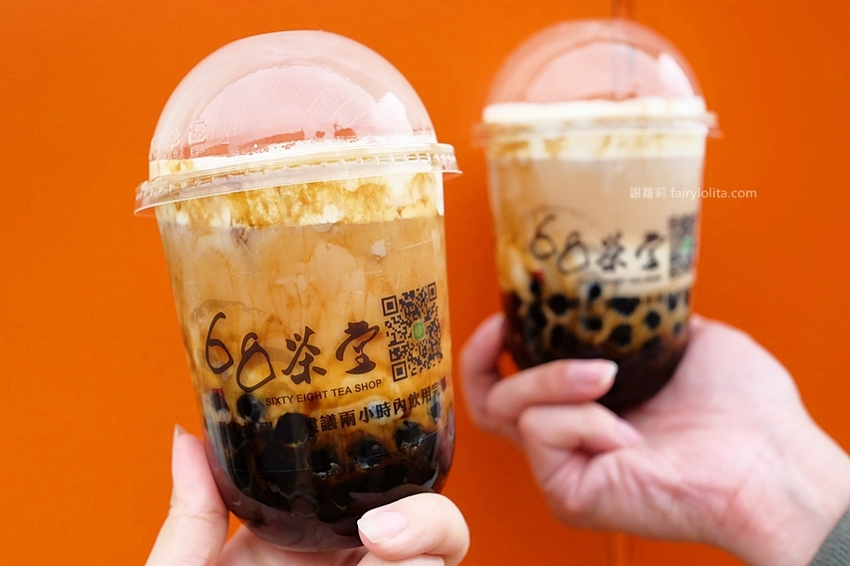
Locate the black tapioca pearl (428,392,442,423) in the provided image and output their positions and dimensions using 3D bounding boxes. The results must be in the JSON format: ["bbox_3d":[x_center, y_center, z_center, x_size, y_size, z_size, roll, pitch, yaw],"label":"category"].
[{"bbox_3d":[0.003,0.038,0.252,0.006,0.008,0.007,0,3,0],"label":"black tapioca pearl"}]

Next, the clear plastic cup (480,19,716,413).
[{"bbox_3d":[0.071,-0.027,0.344,0.100,0.158,0.100,-1,4,12],"label":"clear plastic cup"}]

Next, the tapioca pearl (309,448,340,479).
[{"bbox_3d":[-0.028,0.050,0.230,0.009,0.009,0.009,0,3,0],"label":"tapioca pearl"}]

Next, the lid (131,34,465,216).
[{"bbox_3d":[-0.041,-0.051,0.256,0.100,0.049,0.100,-7,3,0],"label":"lid"}]

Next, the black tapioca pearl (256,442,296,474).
[{"bbox_3d":[-0.042,0.049,0.233,0.010,0.009,0.010,0,3,0],"label":"black tapioca pearl"}]

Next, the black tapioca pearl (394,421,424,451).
[{"bbox_3d":[-0.005,0.044,0.240,0.009,0.009,0.009,0,3,0],"label":"black tapioca pearl"}]

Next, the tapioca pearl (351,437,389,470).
[{"bbox_3d":[-0.016,0.048,0.233,0.010,0.009,0.010,0,3,0],"label":"tapioca pearl"}]

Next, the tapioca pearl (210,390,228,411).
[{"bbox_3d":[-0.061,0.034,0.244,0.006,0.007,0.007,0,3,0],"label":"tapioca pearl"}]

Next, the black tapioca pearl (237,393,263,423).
[{"bbox_3d":[-0.049,0.035,0.233,0.008,0.008,0.008,0,3,0],"label":"black tapioca pearl"}]

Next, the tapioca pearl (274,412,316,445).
[{"bbox_3d":[-0.036,0.040,0.229,0.010,0.009,0.010,0,3,0],"label":"tapioca pearl"}]

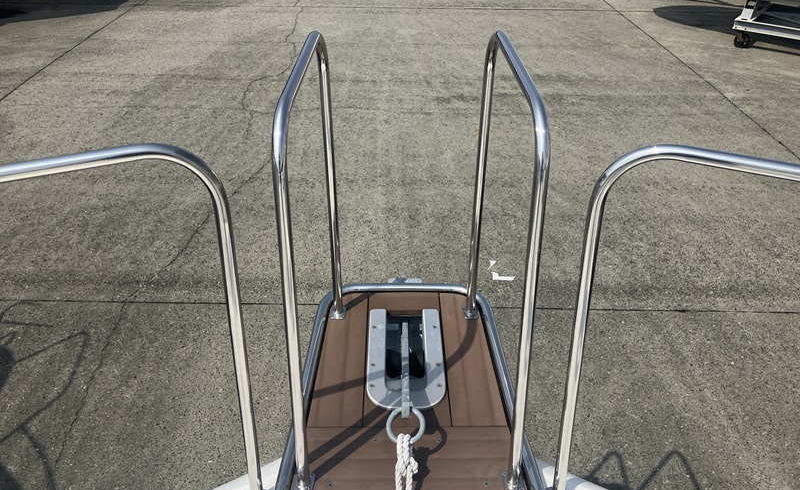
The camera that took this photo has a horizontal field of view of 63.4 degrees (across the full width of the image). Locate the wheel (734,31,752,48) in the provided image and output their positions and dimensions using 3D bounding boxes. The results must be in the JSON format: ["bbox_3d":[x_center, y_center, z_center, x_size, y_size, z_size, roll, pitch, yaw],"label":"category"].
[{"bbox_3d":[6.066,-3.618,11.450,0.270,0.270,0.080,24,39,31],"label":"wheel"}]

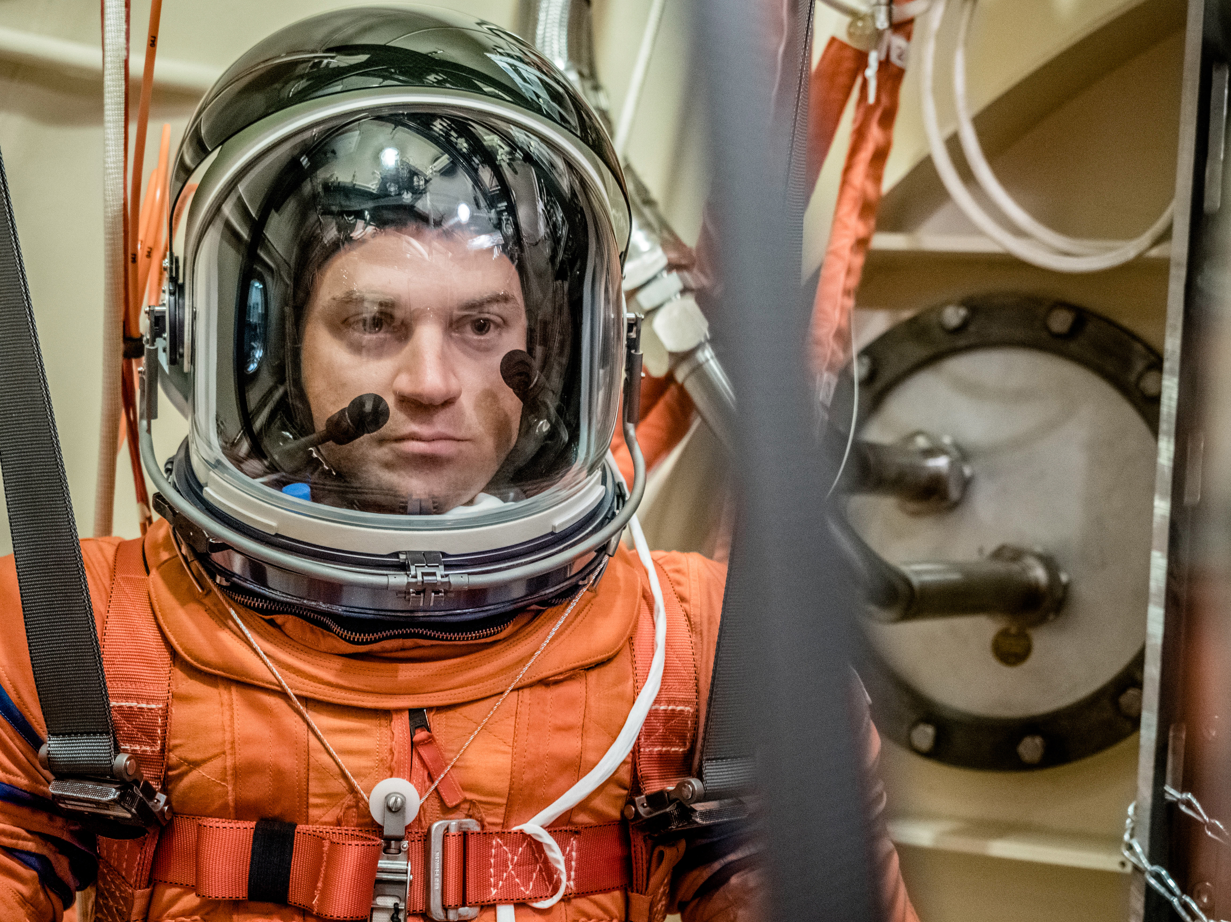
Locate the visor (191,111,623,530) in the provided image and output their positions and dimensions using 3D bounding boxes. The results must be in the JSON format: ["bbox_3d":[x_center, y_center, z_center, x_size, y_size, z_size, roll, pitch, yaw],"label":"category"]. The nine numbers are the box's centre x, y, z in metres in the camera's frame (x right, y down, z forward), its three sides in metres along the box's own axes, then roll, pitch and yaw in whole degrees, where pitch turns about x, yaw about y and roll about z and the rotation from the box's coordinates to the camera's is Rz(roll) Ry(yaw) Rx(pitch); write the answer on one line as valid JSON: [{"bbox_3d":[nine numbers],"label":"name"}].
[{"bbox_3d":[-0.121,-0.083,1.660,0.257,0.247,0.150,1,3,-11],"label":"visor"}]

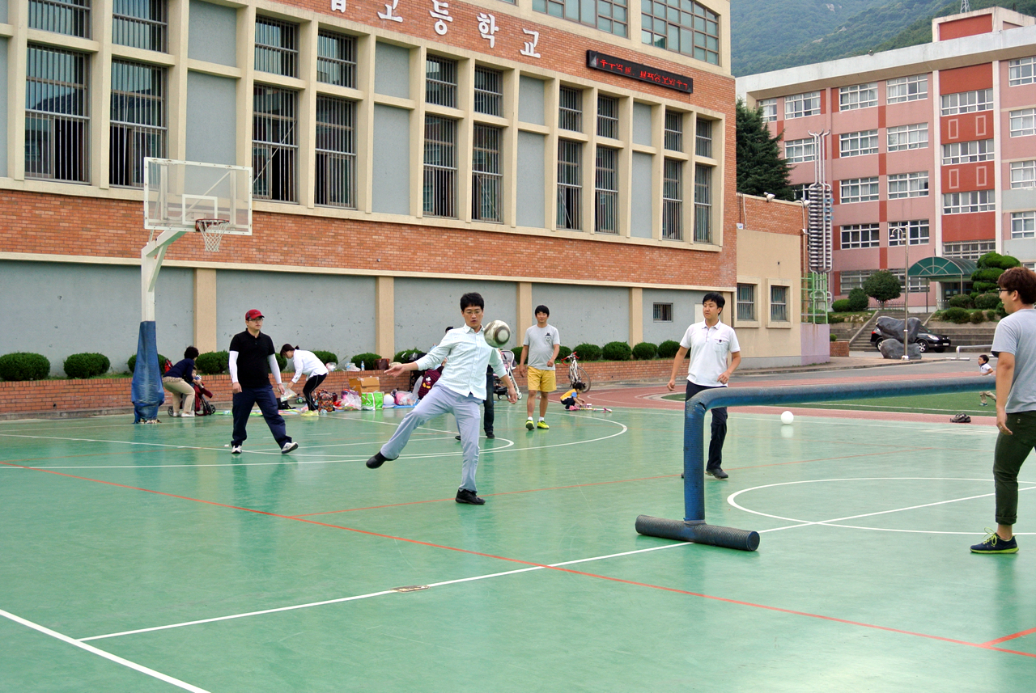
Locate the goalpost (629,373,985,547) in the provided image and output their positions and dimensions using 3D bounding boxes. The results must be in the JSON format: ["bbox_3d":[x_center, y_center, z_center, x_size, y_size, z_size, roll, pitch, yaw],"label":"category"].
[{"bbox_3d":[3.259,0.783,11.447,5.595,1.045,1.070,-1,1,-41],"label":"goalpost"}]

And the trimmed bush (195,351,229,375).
[{"bbox_3d":[-6.092,0.324,28.300,0.800,0.500,0.840,0,0,0],"label":"trimmed bush"}]

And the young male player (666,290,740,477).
[{"bbox_3d":[1.756,0.371,13.350,0.660,1.770,0.500,0,0,9],"label":"young male player"}]

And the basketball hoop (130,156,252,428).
[{"bbox_3d":[-5.250,-0.785,21.852,1.820,3.980,2.630,-1,1,-41],"label":"basketball hoop"}]

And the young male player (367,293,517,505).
[{"bbox_3d":[-0.639,0.440,11.800,1.200,1.760,0.620,0,1,-14],"label":"young male player"}]

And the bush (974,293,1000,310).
[{"bbox_3d":[30.283,-2.921,91.000,1.600,1.000,1.500,0,1,0],"label":"bush"}]

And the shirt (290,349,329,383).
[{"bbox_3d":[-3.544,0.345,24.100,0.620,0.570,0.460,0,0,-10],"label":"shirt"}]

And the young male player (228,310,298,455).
[{"bbox_3d":[-3.029,0.424,16.800,0.770,1.720,0.500,0,1,-24],"label":"young male player"}]

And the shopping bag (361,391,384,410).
[{"bbox_3d":[-2.667,1.000,25.850,0.350,0.320,0.220,1,1,37],"label":"shopping bag"}]

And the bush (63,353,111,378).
[{"bbox_3d":[-7.708,0.347,25.249,0.840,0.460,0.840,1,1,37],"label":"bush"}]

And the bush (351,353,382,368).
[{"bbox_3d":[-3.318,0.329,31.033,0.700,0.400,0.700,0,1,0],"label":"bush"}]

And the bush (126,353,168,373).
[{"bbox_3d":[-7.092,0.334,27.100,0.800,0.430,0.820,0,0,0],"label":"bush"}]

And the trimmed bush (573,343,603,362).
[{"bbox_3d":[1.924,0.156,38.800,0.800,0.500,0.820,0,0,0],"label":"trimmed bush"}]

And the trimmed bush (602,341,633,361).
[{"bbox_3d":[2.825,0.137,39.900,0.820,0.540,0.870,0,0,0],"label":"trimmed bush"}]

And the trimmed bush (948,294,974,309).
[{"bbox_3d":[30.389,-3.114,97.000,1.650,1.120,1.750,0,1,-41],"label":"trimmed bush"}]

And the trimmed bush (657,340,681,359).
[{"bbox_3d":[4.544,0.095,41.388,0.840,0.560,0.840,0,1,0],"label":"trimmed bush"}]

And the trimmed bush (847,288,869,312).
[{"bbox_3d":[24.829,-3.366,103.000,1.650,1.750,1.650,0,0,0],"label":"trimmed bush"}]

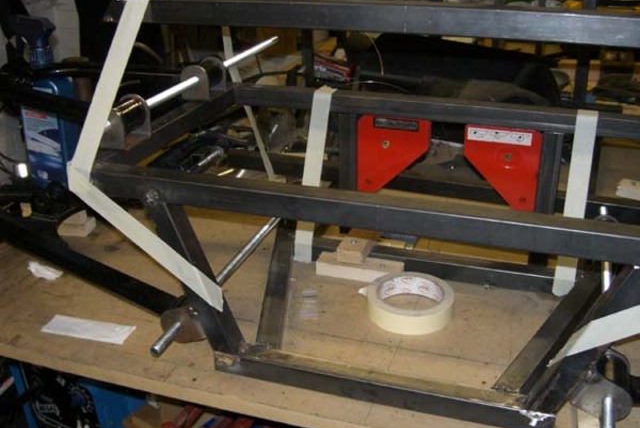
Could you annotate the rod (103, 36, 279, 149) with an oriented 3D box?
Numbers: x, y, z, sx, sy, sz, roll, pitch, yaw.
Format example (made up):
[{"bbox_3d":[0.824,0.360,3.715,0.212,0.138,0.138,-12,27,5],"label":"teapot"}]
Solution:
[{"bbox_3d":[-0.157,-0.190,0.974,0.043,0.048,0.502,7,27,18],"label":"rod"}]

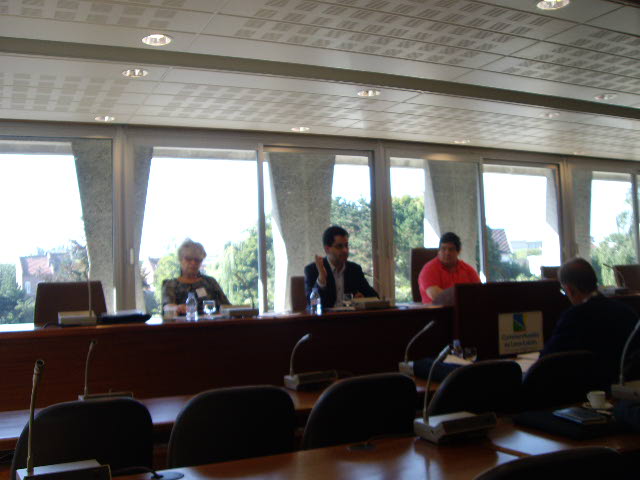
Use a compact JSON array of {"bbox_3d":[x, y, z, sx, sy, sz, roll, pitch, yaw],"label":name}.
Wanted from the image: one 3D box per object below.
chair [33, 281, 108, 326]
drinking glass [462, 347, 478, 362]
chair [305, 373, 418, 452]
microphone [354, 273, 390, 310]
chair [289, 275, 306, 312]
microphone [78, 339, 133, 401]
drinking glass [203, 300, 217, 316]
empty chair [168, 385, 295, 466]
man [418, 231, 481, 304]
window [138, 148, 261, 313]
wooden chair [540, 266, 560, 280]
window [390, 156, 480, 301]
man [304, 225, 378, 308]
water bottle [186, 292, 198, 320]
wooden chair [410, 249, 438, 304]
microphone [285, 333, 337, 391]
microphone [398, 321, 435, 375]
[{"bbox_3d":[-1.577,0.765,4.507,0.480,0.970,0.560,-1,-2,-24],"label":"chair"},{"bbox_3d":[0.782,0.610,3.644,0.072,0.105,0.072,-1,-2,-24],"label":"drinking glass"},{"bbox_3d":[0.056,0.974,2.912,0.480,0.890,0.570,0,-2,-26],"label":"chair"},{"bbox_3d":[0.350,0.381,5.295,0.280,0.270,0.300,0,-2,-26],"label":"microphone"},{"bbox_3d":[0.088,0.756,5.292,0.480,0.970,0.560,-1,-2,-24],"label":"chair"},{"bbox_3d":[-0.868,0.558,2.947,0.260,0.300,0.290,0,-2,-26],"label":"microphone"},{"bbox_3d":[-0.722,0.460,4.594,0.080,0.112,0.080,0,-2,-26],"label":"drinking glass"},{"bbox_3d":[-0.406,0.970,2.677,0.480,0.890,0.570,0,-2,-26],"label":"empty chair"},{"bbox_3d":[1.077,0.585,5.546,0.580,1.310,0.720,-1,-2,-20],"label":"man"},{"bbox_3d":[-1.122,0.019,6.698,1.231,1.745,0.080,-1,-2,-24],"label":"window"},{"bbox_3d":[2.330,0.723,6.254,0.480,0.970,0.560,-1,-2,-24],"label":"wooden chair"},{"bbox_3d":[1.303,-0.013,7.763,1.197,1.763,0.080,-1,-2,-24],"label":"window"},{"bbox_3d":[0.206,0.571,5.092,0.580,1.350,0.750,-1,-2,-22],"label":"man"},{"bbox_3d":[-0.806,0.423,4.433,0.062,0.178,0.062,0,-2,-26],"label":"water bottle"},{"bbox_3d":[1.122,0.647,5.783,0.540,1.170,0.600,-1,-2,-24],"label":"wooden chair"},{"bbox_3d":[-0.004,0.572,3.393,0.260,0.280,0.280,0,-2,-26],"label":"microphone"},{"bbox_3d":[0.586,0.554,3.665,0.260,0.300,0.290,0,-2,-26],"label":"microphone"}]

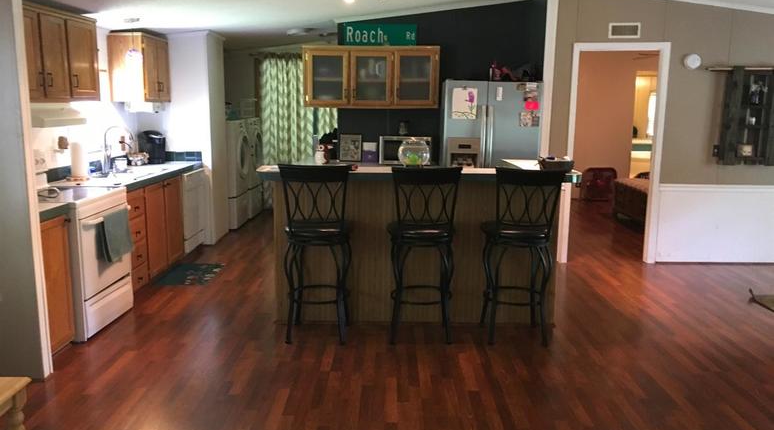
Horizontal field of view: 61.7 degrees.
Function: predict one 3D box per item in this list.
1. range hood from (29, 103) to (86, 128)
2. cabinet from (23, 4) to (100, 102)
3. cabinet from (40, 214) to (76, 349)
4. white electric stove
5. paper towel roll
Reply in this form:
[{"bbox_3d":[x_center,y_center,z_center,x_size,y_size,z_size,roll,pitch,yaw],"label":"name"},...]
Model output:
[{"bbox_3d":[-2.401,-0.680,4.364,0.480,0.157,0.750,1,10,2],"label":"range hood"},{"bbox_3d":[-2.409,-1.091,4.441,0.330,0.620,1.190,1,10,1],"label":"cabinet"},{"bbox_3d":[-2.324,0.437,3.900,0.580,0.860,0.460,1,10,1],"label":"cabinet"},{"bbox_3d":[-2.256,0.172,4.481,0.680,1.180,0.760,1,10,1],"label":"white electric stove"},{"bbox_3d":[-2.449,-0.430,5.151,0.140,0.290,0.140,1,10,0],"label":"paper towel roll"}]

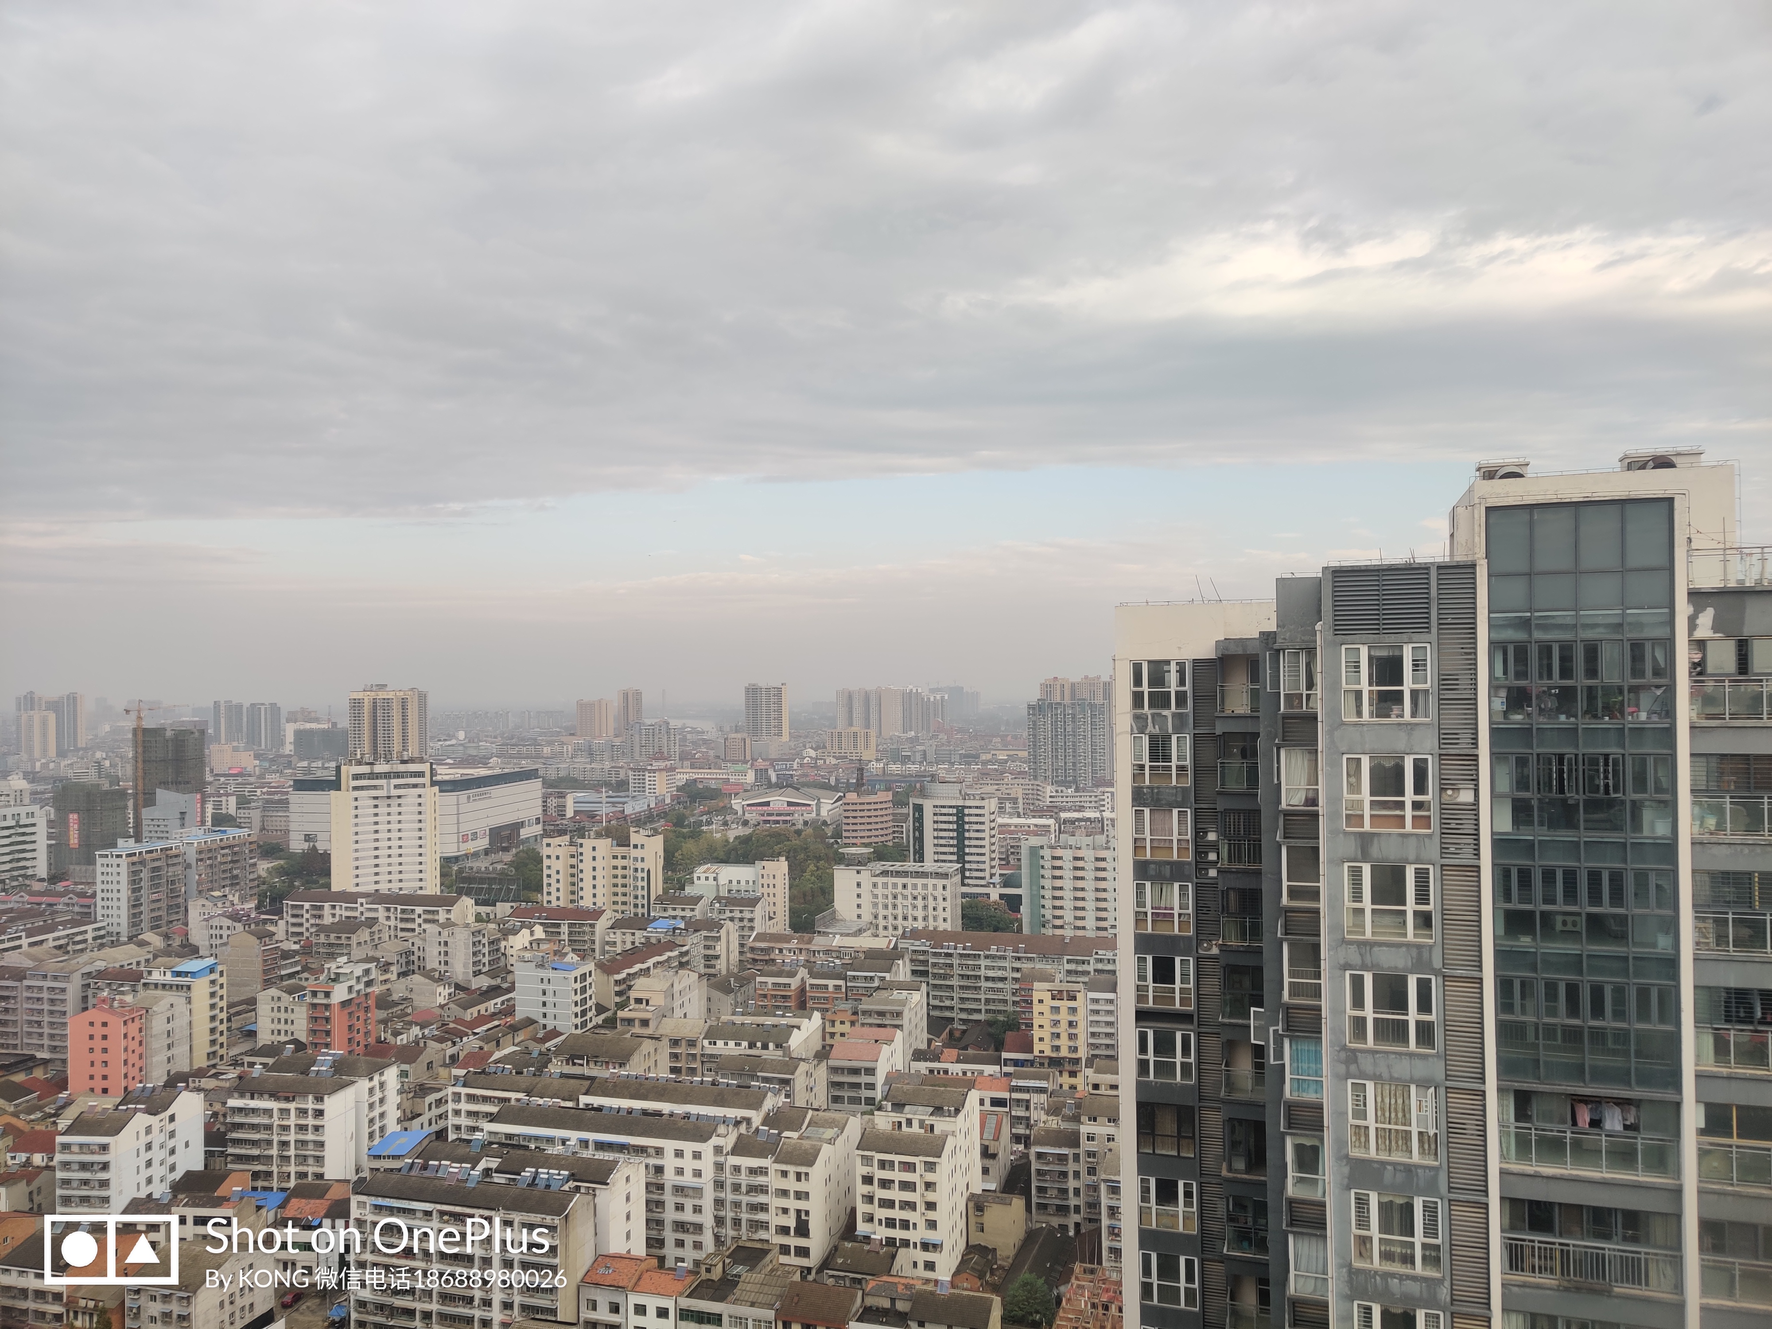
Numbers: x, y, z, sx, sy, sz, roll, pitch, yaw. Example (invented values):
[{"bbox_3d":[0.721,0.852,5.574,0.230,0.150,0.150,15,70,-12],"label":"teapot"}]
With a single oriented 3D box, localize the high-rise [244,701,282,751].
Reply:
[{"bbox_3d":[-768.090,85.730,1707.200,36.000,76.500,17.000,-1,-1,5],"label":"high-rise"}]

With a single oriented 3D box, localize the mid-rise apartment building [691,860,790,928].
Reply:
[{"bbox_3d":[-52.870,86.020,510.780,33.500,29.000,15.500,-1,-1,14],"label":"mid-rise apartment building"}]

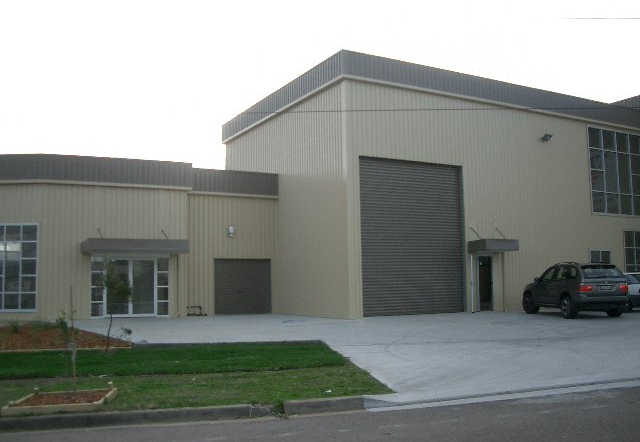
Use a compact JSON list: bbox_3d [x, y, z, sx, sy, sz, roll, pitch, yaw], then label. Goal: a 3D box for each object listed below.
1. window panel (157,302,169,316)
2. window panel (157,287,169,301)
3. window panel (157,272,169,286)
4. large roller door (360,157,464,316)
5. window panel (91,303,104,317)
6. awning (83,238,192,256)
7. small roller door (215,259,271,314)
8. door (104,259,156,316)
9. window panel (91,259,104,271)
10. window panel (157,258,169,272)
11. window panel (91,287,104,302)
[{"bbox_3d":[-5.591,3.120,22.945,0.466,0.506,0.060,2,-6,-28],"label":"window panel"},{"bbox_3d":[-5.603,2.612,22.993,0.467,0.529,0.060,2,-6,-28],"label":"window panel"},{"bbox_3d":[-5.593,2.093,23.058,0.447,0.529,0.080,2,-7,-29],"label":"window panel"},{"bbox_3d":[3.273,0.569,22.520,4.455,5.370,0.150,2,-6,-28],"label":"large roller door"},{"bbox_3d":[-7.508,3.007,21.864,0.439,0.503,0.080,2,-7,-29],"label":"window panel"},{"bbox_3d":[-6.255,0.911,22.022,3.375,0.471,1.400,2,-6,-28],"label":"awning"},{"bbox_3d":[-2.920,2.521,24.764,2.328,2.094,0.100,2,-7,-29],"label":"small roller door"},{"bbox_3d":[-6.557,2.325,22.483,1.799,1.988,0.100,2,-7,-29],"label":"door"},{"bbox_3d":[-7.570,1.506,22.043,0.476,0.471,0.060,2,-6,-28],"label":"window panel"},{"bbox_3d":[-5.606,1.568,23.111,0.448,0.528,0.080,2,-7,-29],"label":"window panel"},{"bbox_3d":[-7.525,2.502,21.912,0.440,0.512,0.080,2,-7,-29],"label":"window panel"}]

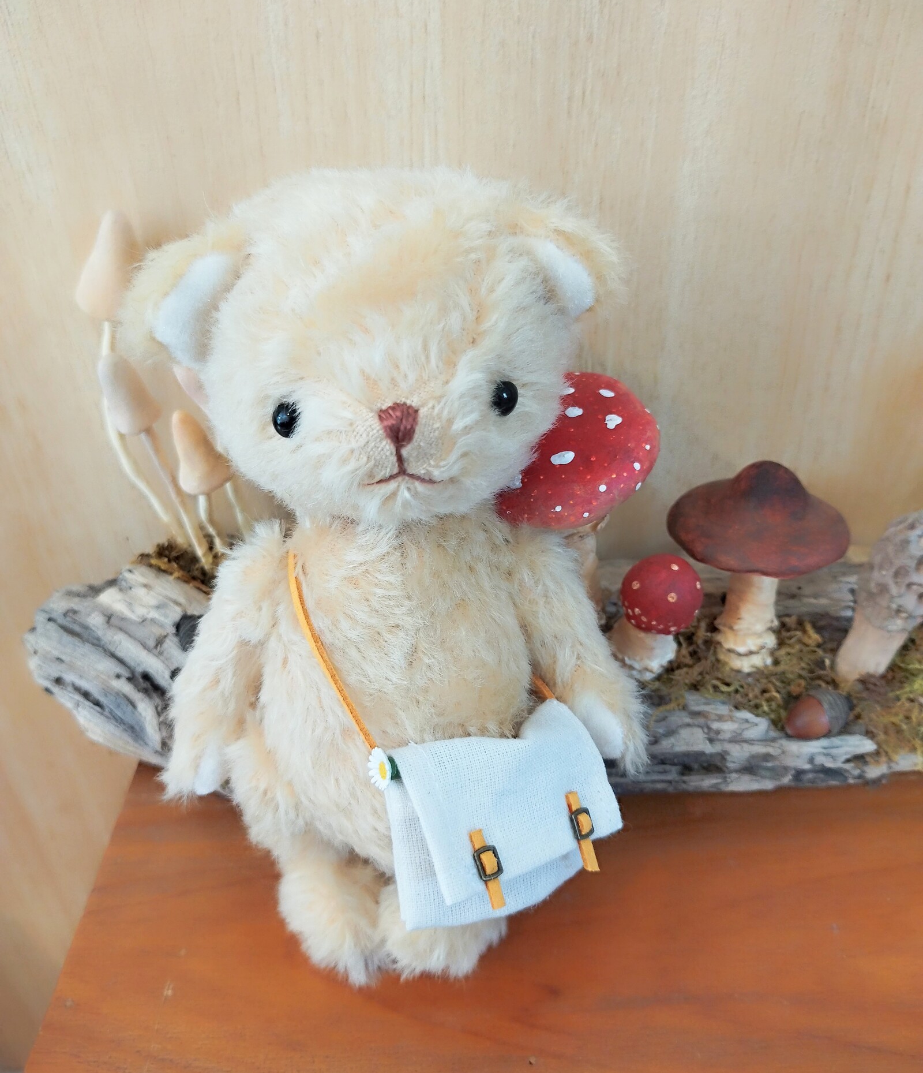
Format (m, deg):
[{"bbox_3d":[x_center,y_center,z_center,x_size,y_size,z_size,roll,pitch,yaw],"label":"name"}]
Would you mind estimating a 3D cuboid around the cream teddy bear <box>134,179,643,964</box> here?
[{"bbox_3d":[-0.016,0.016,0.252,0.129,0.217,0.082,0,31,-5],"label":"cream teddy bear"}]

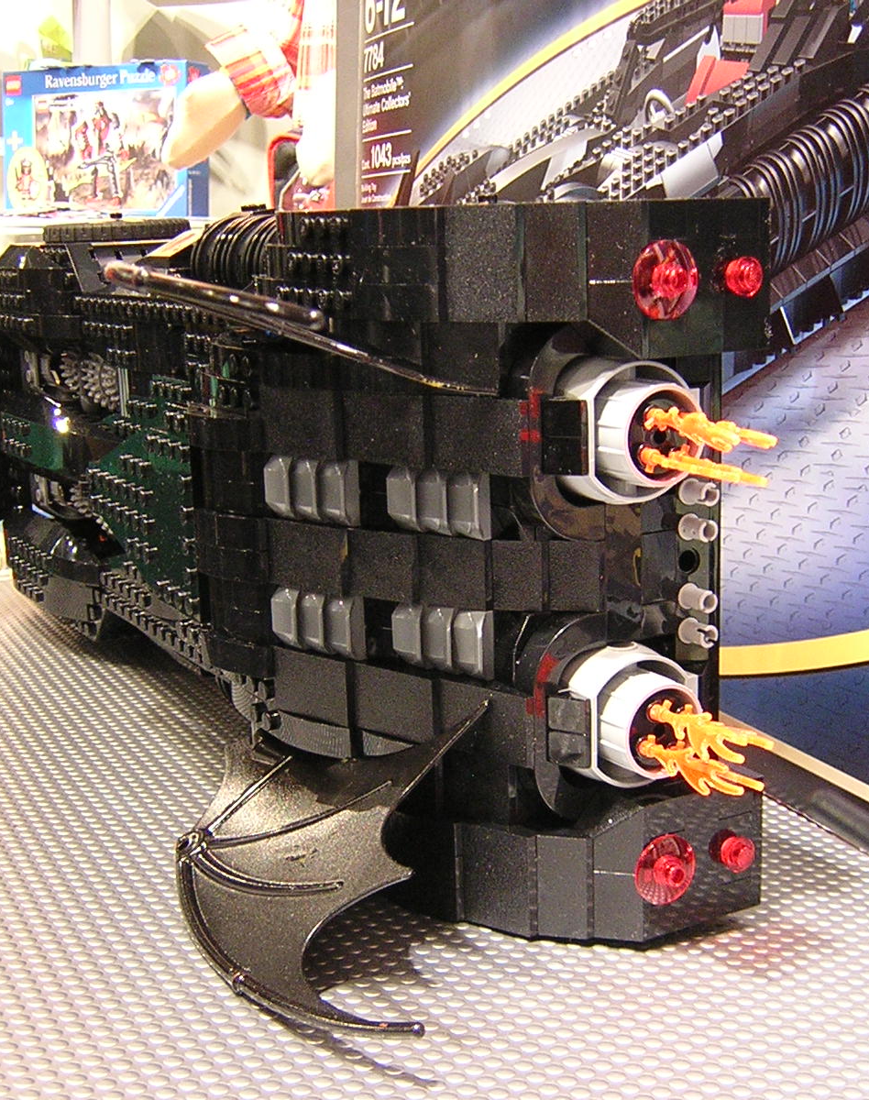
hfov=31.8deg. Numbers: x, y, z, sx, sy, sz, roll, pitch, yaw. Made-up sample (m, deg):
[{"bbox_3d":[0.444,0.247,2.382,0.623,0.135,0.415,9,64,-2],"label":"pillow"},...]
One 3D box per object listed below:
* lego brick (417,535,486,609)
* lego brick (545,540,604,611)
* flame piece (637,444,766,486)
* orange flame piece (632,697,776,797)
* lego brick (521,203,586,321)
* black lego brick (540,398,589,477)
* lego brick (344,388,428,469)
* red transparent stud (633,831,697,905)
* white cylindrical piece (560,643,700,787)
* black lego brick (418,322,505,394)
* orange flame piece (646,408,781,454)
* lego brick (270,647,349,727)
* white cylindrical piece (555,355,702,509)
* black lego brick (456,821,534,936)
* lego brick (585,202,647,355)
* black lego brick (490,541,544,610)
[{"bbox_3d":[0.007,0.004,0.347,0.018,0.016,0.010,5,13,31],"label":"lego brick"},{"bbox_3d":[0.029,0.005,0.337,0.010,0.016,0.016,-8,13,-30],"label":"lego brick"},{"bbox_3d":[0.053,-0.017,0.302,0.009,0.005,0.036,-8,13,-30],"label":"flame piece"},{"bbox_3d":[0.057,0.041,0.317,0.011,0.015,0.034,-8,13,-29],"label":"orange flame piece"},{"bbox_3d":[0.025,-0.060,0.316,0.013,0.024,0.010,0,11,9],"label":"lego brick"},{"bbox_3d":[0.029,-0.024,0.322,0.010,0.016,0.007,3,12,24],"label":"black lego brick"},{"bbox_3d":[-0.008,-0.028,0.345,0.025,0.016,0.010,8,15,39],"label":"lego brick"},{"bbox_3d":[0.051,0.071,0.333,0.016,0.016,0.006,-8,13,-29],"label":"red transparent stud"},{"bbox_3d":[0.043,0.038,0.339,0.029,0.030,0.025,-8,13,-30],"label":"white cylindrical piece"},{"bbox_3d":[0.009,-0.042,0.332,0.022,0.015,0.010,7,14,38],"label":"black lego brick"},{"bbox_3d":[0.053,-0.024,0.300,0.009,0.006,0.037,-8,13,-30],"label":"orange flame piece"},{"bbox_3d":[-0.031,0.033,0.369,0.010,0.016,0.030,-8,13,-30],"label":"lego brick"},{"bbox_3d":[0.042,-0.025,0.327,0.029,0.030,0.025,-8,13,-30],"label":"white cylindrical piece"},{"bbox_3d":[0.013,0.074,0.347,0.010,0.024,0.024,-8,13,-30],"label":"black lego brick"},{"bbox_3d":[0.035,-0.055,0.314,0.010,0.032,0.016,-8,13,-30],"label":"lego brick"},{"bbox_3d":[0.020,0.005,0.341,0.012,0.016,0.009,1,12,12],"label":"black lego brick"}]

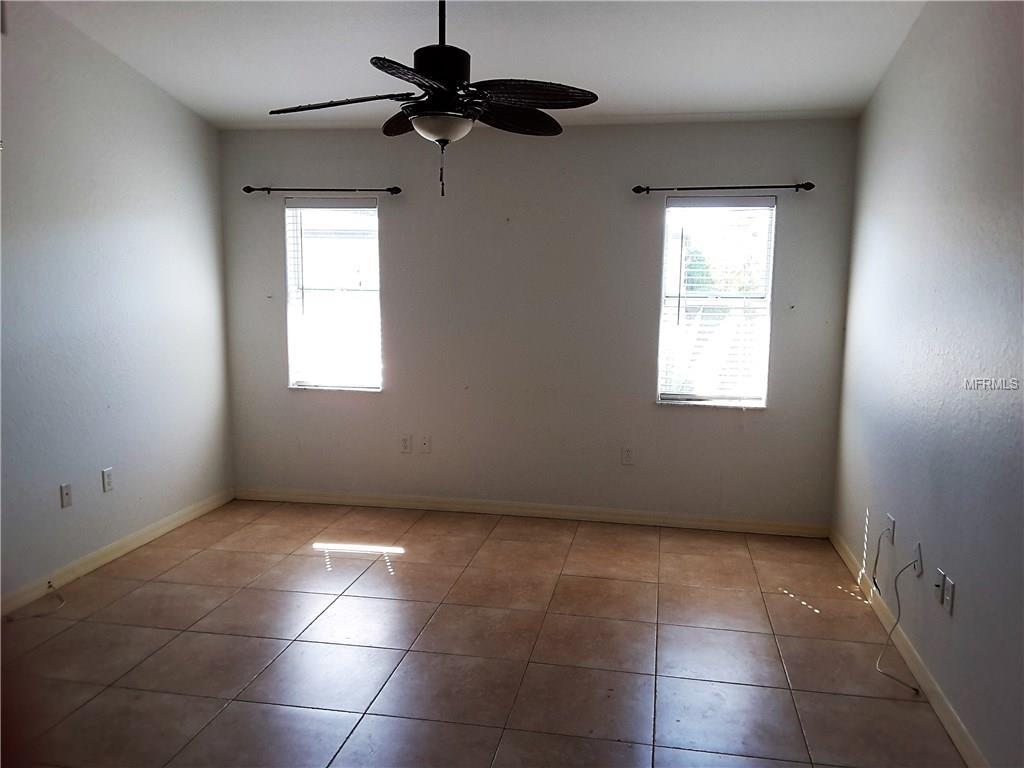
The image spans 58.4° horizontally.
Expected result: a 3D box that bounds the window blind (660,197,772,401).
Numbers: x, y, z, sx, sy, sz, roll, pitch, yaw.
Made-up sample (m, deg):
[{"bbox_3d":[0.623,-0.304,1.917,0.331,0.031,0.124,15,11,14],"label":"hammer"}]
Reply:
[{"bbox_3d":[1.206,-0.484,5.406,0.629,1.211,0.060,2,9,11],"label":"window blind"}]

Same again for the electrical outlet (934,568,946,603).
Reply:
[{"bbox_3d":[1.546,0.730,3.314,0.010,0.115,0.073,2,9,11],"label":"electrical outlet"}]

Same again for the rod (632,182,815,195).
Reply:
[{"bbox_3d":[1.200,-1.113,5.233,1.018,0.053,0.085,2,9,11],"label":"rod"}]

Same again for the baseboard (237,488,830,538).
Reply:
[{"bbox_3d":[0.022,0.804,5.807,3.806,0.080,0.016,2,9,11],"label":"baseboard"}]

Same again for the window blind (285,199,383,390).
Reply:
[{"bbox_3d":[-1.130,-0.565,5.843,0.619,1.210,0.060,2,9,11],"label":"window blind"}]

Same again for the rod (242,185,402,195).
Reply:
[{"bbox_3d":[-1.182,-1.196,5.678,1.042,0.053,0.085,2,9,11],"label":"rod"}]

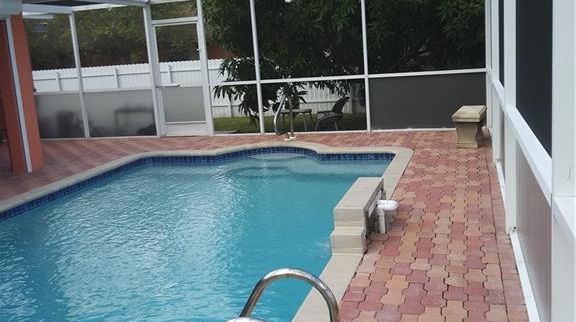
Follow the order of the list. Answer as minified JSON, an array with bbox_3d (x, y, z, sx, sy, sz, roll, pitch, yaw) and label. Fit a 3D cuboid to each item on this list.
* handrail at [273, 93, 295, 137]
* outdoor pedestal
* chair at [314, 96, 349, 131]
[{"bbox_3d":[-0.084,-0.697,9.915,0.120,0.765,0.970,0,11,18],"label":"handrail"},{"bbox_3d":[2.636,-0.489,8.647,0.370,0.435,1.260,0,11,22],"label":"outdoor pedestal"},{"bbox_3d":[0.896,-0.894,12.333,0.700,0.790,0.610,-4,10,-3],"label":"chair"}]

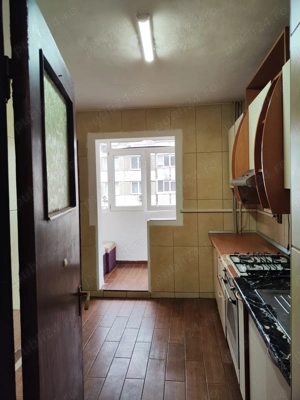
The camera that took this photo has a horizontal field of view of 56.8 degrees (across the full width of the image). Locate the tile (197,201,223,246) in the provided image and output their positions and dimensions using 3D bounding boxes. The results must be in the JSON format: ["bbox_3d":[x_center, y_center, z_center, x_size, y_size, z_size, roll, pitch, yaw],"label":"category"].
[{"bbox_3d":[0.777,0.298,3.537,0.317,0.600,0.020,-1,3,7],"label":"tile"}]

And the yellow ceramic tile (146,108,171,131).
[{"bbox_3d":[0.110,-1.037,3.549,0.317,0.287,0.010,-1,2,6],"label":"yellow ceramic tile"}]

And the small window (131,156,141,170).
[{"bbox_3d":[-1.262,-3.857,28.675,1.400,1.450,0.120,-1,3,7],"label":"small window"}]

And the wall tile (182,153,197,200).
[{"bbox_3d":[0.514,-0.297,3.539,0.182,0.600,0.020,-1,3,7],"label":"wall tile"}]

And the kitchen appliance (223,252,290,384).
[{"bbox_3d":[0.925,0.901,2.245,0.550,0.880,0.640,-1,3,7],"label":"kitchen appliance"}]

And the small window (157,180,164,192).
[{"bbox_3d":[1.007,-1.388,27.500,0.764,1.190,0.120,-1,2,6],"label":"small window"}]

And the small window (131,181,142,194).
[{"bbox_3d":[-1.314,-1.289,27.500,1.240,1.289,0.120,-1,2,6],"label":"small window"}]

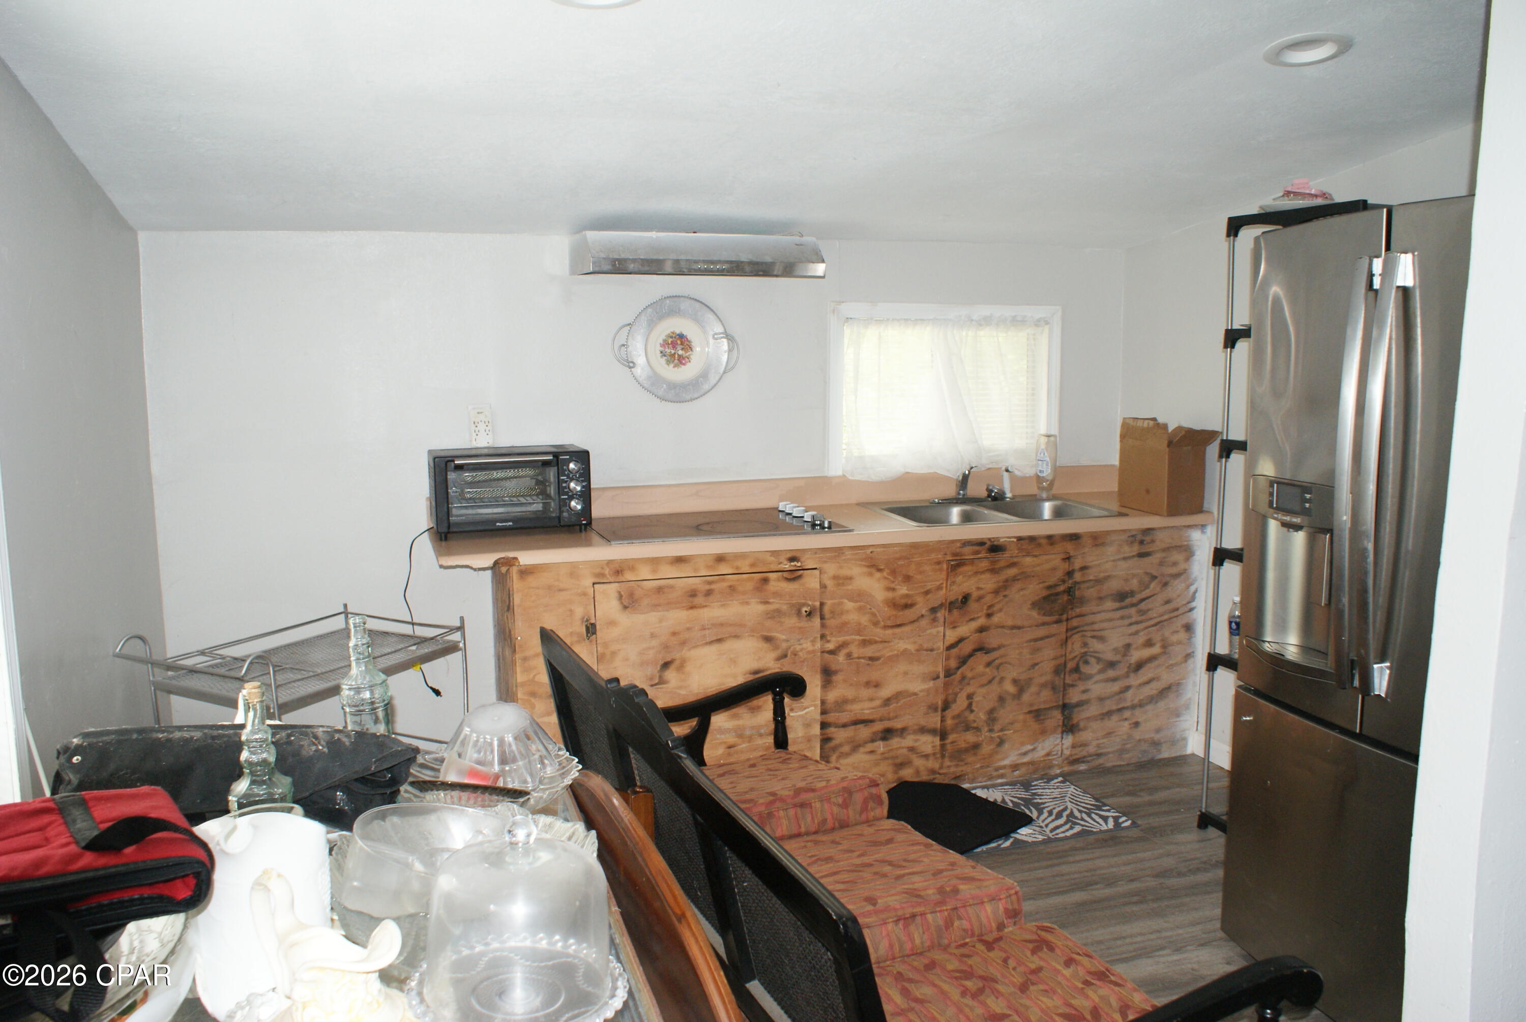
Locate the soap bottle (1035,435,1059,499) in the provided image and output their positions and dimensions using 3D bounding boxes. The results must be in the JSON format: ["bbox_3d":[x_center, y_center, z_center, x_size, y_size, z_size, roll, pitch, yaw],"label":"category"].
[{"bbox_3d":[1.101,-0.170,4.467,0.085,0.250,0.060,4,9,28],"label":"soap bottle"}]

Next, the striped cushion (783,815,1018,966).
[{"bbox_3d":[0.136,0.749,2.267,0.535,0.099,0.535,-4,2,-25],"label":"striped cushion"}]

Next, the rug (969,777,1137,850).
[{"bbox_3d":[0.755,0.981,3.723,0.772,0.012,0.446,-3,8,-17],"label":"rug"}]

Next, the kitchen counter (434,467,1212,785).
[{"bbox_3d":[0.255,0.419,4.128,2.742,1.017,0.683,-3,8,-17],"label":"kitchen counter"}]

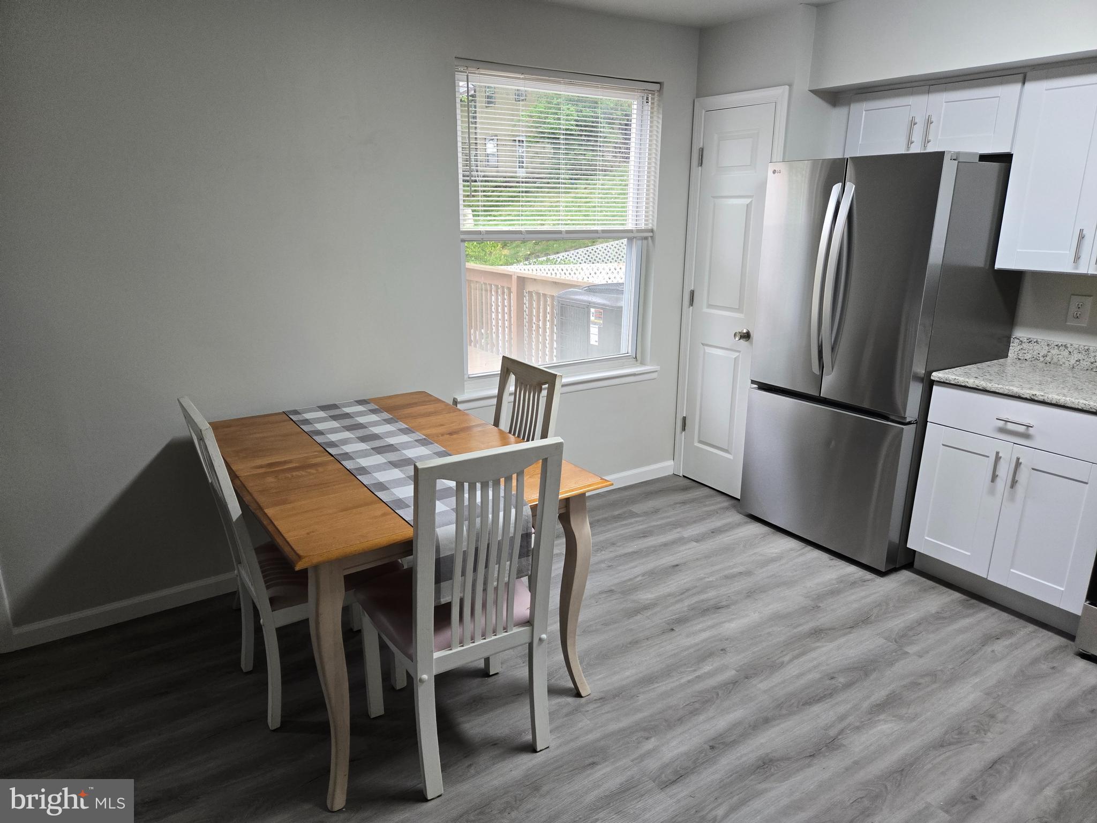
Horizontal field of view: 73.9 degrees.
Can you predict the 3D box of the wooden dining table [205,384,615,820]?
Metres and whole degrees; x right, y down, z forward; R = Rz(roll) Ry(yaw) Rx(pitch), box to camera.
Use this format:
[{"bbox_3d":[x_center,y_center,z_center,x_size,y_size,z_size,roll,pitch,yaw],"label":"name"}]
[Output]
[{"bbox_3d":[-0.568,0.493,2.594,0.945,0.757,1.345,-10,19,-33],"label":"wooden dining table"}]

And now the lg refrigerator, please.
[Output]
[{"bbox_3d":[1.516,-0.261,3.455,0.770,1.765,0.820,-10,19,-33],"label":"lg refrigerator"}]

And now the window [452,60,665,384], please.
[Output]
[{"bbox_3d":[0.073,-0.892,3.599,1.170,1.435,0.100,-10,19,-33],"label":"window"}]

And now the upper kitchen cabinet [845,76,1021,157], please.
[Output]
[{"bbox_3d":[1.761,-1.279,3.247,0.340,0.304,0.763,-10,19,-33],"label":"upper kitchen cabinet"}]

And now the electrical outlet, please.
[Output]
[{"bbox_3d":[2.229,-0.426,3.064,0.010,0.125,0.078,-10,19,-33],"label":"electrical outlet"}]

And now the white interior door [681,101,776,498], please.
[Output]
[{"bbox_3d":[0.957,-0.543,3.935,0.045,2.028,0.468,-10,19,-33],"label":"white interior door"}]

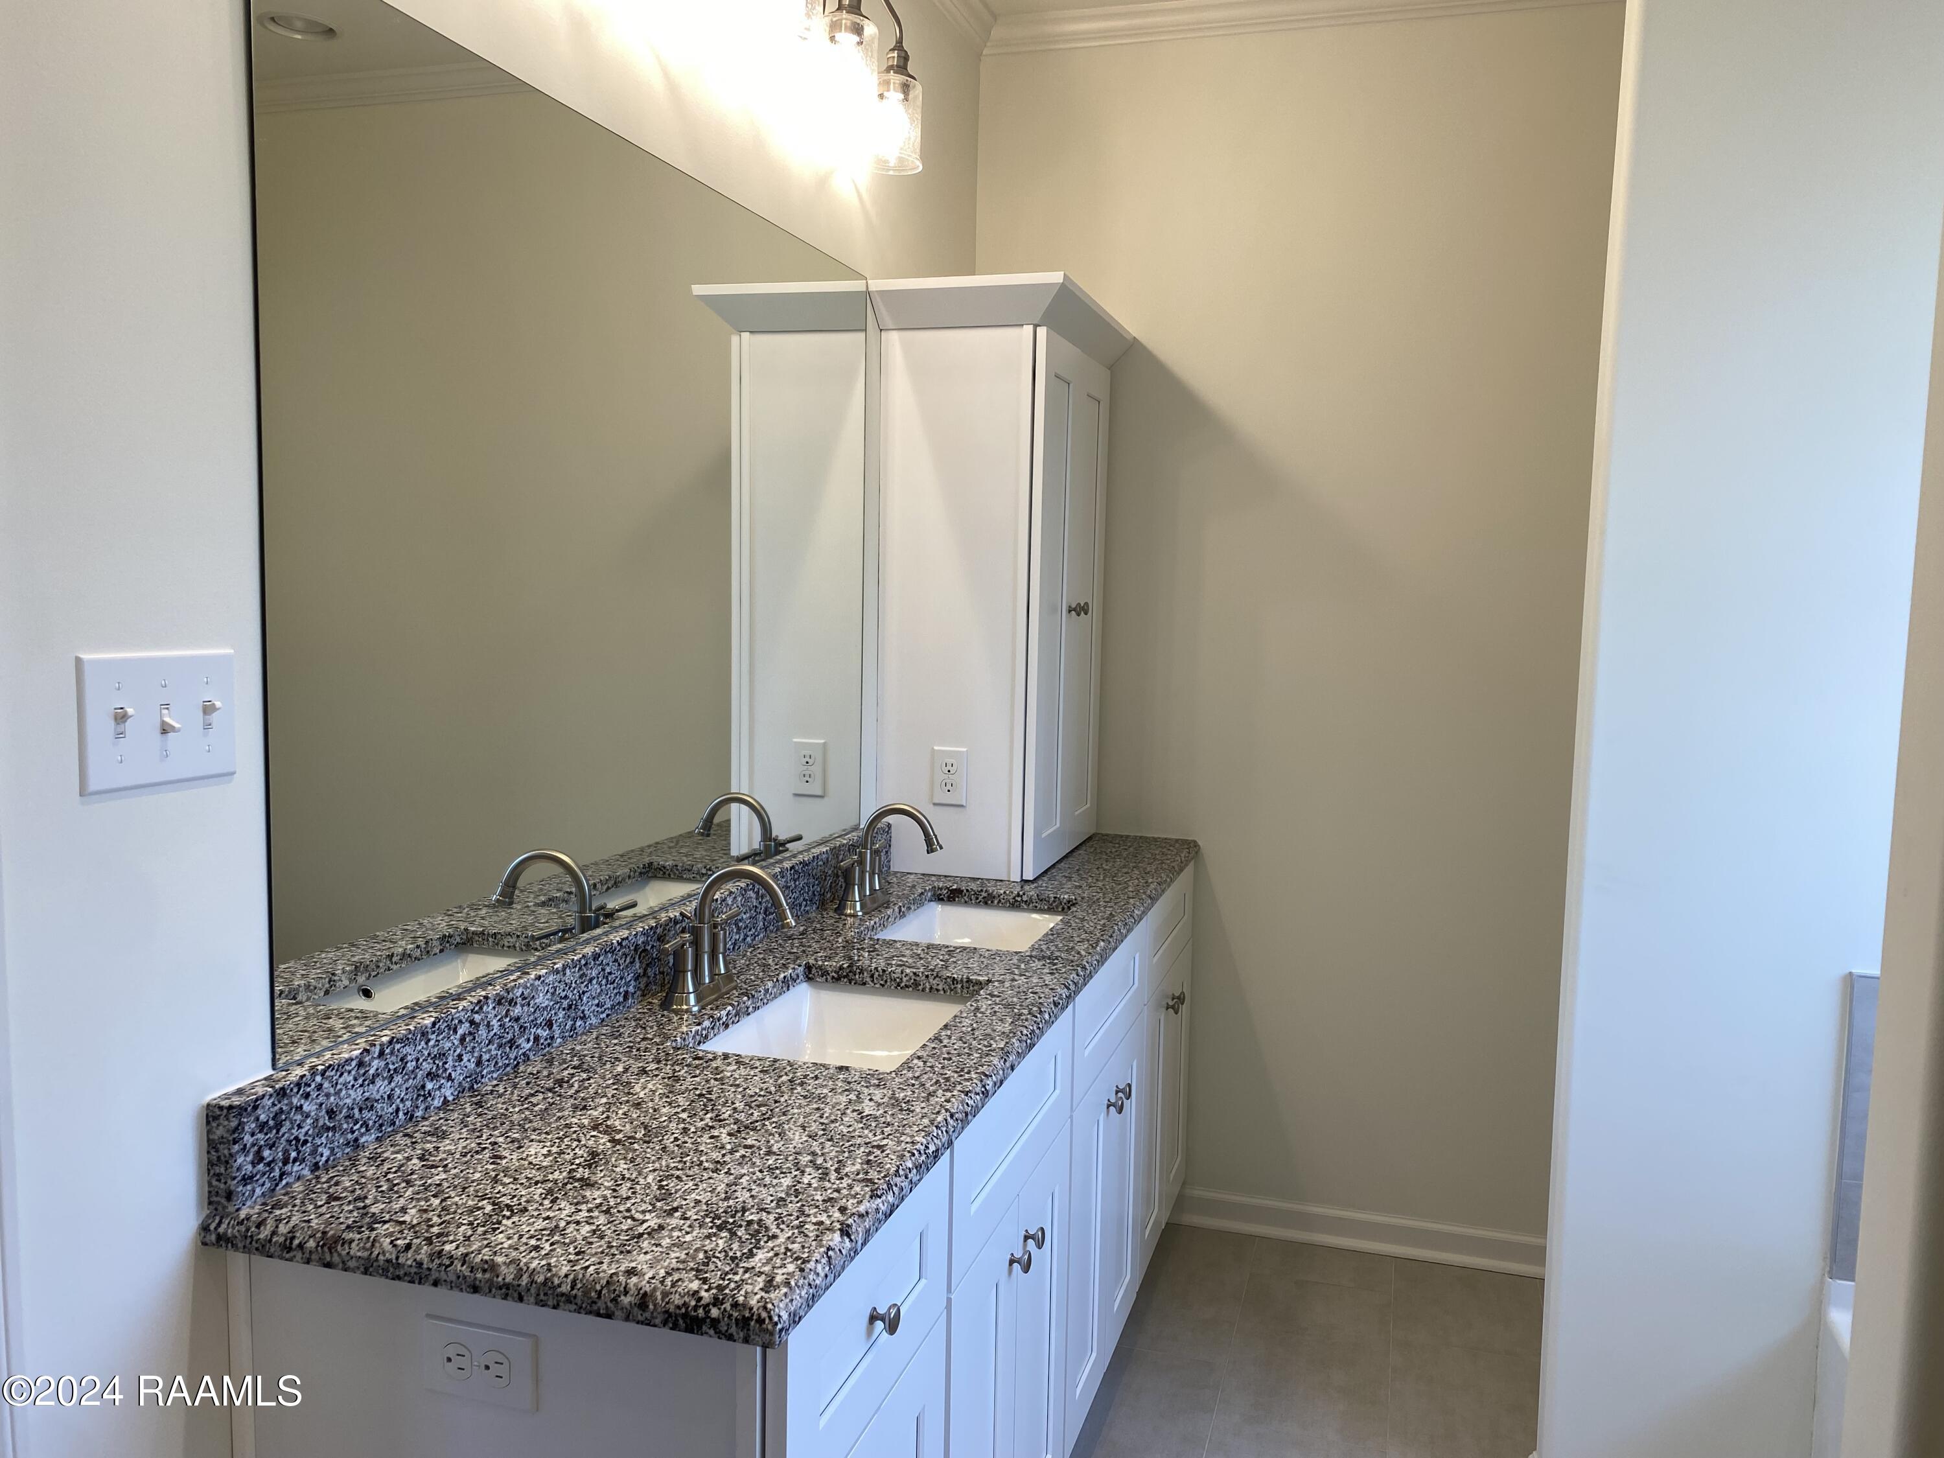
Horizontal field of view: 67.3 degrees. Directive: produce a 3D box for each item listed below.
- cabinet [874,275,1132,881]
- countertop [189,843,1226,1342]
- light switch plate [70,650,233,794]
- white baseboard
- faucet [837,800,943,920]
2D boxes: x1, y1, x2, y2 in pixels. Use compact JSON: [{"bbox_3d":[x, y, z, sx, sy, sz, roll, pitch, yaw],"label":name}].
[{"bbox_3d":[0.074,-0.298,3.094,0.381,1.141,0.691,3,6,17],"label":"cabinet"},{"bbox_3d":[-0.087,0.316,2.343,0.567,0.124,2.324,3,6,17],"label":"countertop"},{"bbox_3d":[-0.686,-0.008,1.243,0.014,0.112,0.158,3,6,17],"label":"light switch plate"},{"bbox_3d":[0.869,1.148,3.341,0.836,0.087,0.020,3,6,17],"label":"white baseboard"},{"bbox_3d":[-0.133,0.225,2.643,0.172,0.182,0.217,3,6,17],"label":"faucet"}]

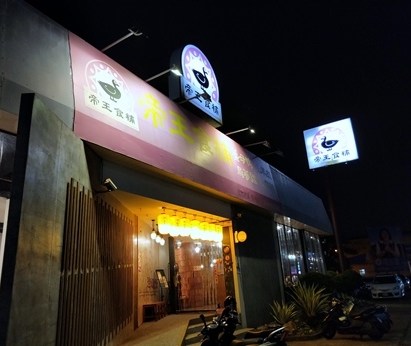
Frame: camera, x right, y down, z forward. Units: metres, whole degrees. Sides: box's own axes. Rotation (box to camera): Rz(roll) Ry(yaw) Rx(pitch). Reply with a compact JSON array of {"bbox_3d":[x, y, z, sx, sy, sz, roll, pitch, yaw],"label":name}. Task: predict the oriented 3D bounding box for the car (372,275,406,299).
[{"bbox_3d":[13.181,8.190,24.077,1.740,1.460,4.450,-15,-22,30],"label":"car"}]

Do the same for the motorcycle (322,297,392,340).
[{"bbox_3d":[4.047,4.025,9.287,1.820,1.120,0.700,-14,-21,29],"label":"motorcycle"}]

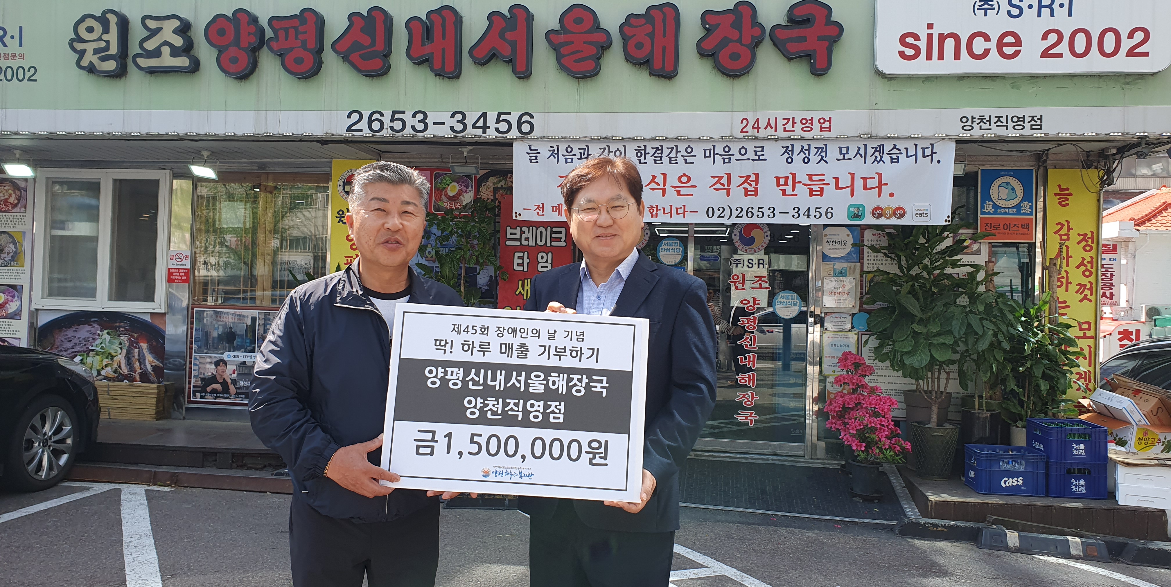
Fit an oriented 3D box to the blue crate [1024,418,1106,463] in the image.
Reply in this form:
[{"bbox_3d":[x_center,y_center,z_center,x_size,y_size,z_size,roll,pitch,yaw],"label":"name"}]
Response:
[{"bbox_3d":[3.360,1.023,6.146,0.368,0.240,0.438,1,0,9],"label":"blue crate"}]

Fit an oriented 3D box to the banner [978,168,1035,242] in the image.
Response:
[{"bbox_3d":[3.353,-0.702,6.991,0.422,0.593,0.040,2,-1,8],"label":"banner"}]

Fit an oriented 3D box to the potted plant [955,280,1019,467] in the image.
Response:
[{"bbox_3d":[3.056,0.624,6.700,0.470,1.420,0.450,2,-1,8],"label":"potted plant"}]

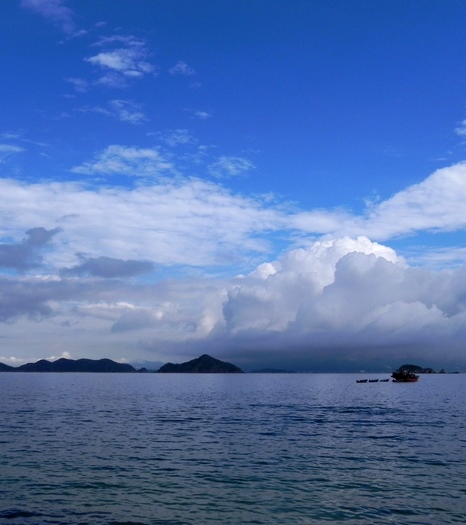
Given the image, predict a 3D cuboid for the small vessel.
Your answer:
[{"bbox_3d":[64.626,42.522,250.000,10.800,4.900,3.500,-3,-10,16],"label":"small vessel"}]

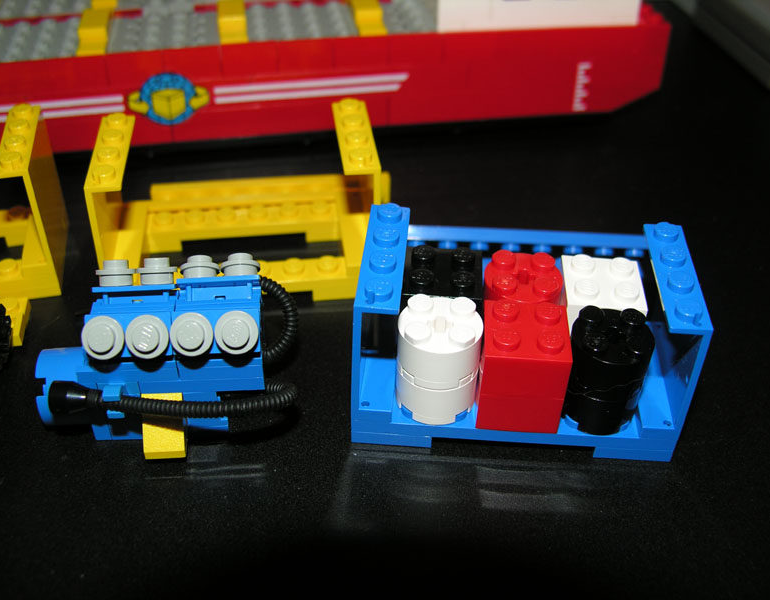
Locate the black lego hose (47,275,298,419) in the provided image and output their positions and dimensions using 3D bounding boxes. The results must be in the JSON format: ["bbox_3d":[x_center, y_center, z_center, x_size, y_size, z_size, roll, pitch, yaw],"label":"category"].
[{"bbox_3d":[-0.040,0.009,0.163,0.047,0.015,0.026,-2,39,-5],"label":"black lego hose"}]

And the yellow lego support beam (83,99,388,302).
[{"bbox_3d":[-0.035,-0.023,0.207,0.064,0.037,0.032,-4,39,-7],"label":"yellow lego support beam"}]

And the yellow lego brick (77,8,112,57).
[{"bbox_3d":[-0.087,-0.078,0.256,0.008,0.007,0.032,-7,40,-11],"label":"yellow lego brick"}]

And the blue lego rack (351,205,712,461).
[{"bbox_3d":[0.027,0.006,0.173,0.064,0.037,0.032,3,39,2],"label":"blue lego rack"}]

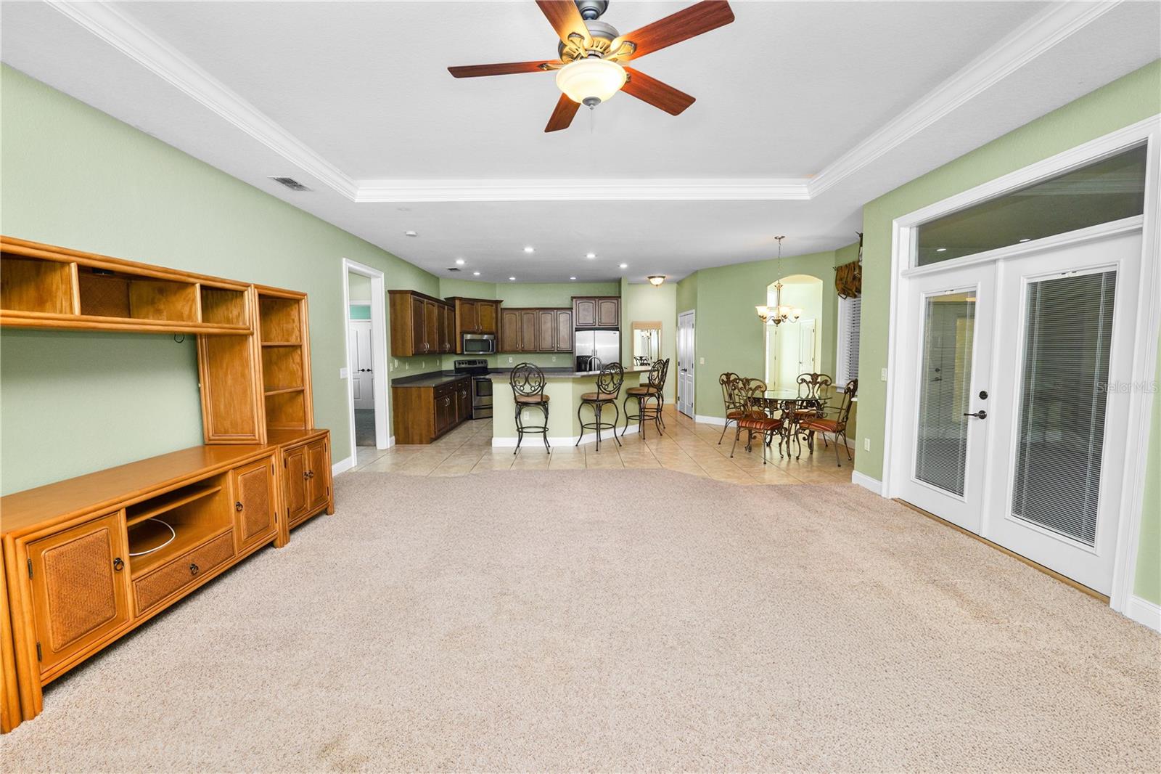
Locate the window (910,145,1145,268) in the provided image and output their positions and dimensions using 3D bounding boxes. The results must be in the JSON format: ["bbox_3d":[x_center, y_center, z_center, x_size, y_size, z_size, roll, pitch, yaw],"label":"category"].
[{"bbox_3d":[3.034,-1.183,3.203,0.060,0.388,1.575,-1,5,-1],"label":"window"}]

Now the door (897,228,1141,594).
[{"bbox_3d":[3.040,0.099,3.333,0.080,2.053,1.699,-1,5,-1],"label":"door"}]

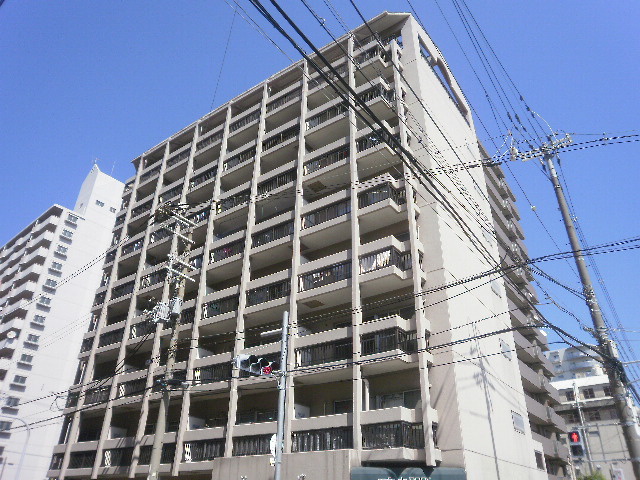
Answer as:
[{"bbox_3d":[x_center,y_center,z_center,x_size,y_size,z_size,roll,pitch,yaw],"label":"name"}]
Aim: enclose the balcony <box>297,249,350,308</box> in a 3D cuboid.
[{"bbox_3d":[0.499,1.571,18.517,2.397,1.460,1.250,-19,-36,31],"label":"balcony"}]

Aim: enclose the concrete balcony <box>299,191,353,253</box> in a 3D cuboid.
[{"bbox_3d":[0.565,-0.790,19.894,2.450,1.424,1.250,-19,-36,31],"label":"concrete balcony"}]

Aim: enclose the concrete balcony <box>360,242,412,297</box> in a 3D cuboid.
[{"bbox_3d":[2.472,0.902,17.276,1.907,1.476,1.250,-19,-36,31],"label":"concrete balcony"}]

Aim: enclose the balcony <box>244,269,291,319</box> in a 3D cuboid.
[{"bbox_3d":[-1.768,2.335,19.945,2.291,1.430,1.250,-19,-36,31],"label":"balcony"}]

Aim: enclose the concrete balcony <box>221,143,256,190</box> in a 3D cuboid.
[{"bbox_3d":[-3.895,-3.997,25.561,2.324,1.370,1.250,-19,-36,31],"label":"concrete balcony"}]

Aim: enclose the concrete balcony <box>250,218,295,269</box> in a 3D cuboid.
[{"bbox_3d":[-1.700,-0.098,21.364,2.350,1.415,1.250,-19,-36,31],"label":"concrete balcony"}]

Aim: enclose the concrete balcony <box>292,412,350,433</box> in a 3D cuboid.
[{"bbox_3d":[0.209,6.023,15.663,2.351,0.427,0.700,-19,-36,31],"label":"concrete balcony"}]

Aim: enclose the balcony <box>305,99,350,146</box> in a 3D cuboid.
[{"bbox_3d":[0.664,-5.455,22.641,2.428,1.394,1.250,-19,-36,31],"label":"balcony"}]

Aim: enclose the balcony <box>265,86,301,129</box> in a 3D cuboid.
[{"bbox_3d":[-1.549,-6.915,25.373,2.246,1.250,1.250,-19,-36,31],"label":"balcony"}]

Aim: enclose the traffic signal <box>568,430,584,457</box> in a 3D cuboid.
[{"bbox_3d":[8.514,6.780,15.938,0.180,0.790,0.360,27,-39,-36],"label":"traffic signal"}]

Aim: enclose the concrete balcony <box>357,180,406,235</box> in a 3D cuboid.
[{"bbox_3d":[2.533,-1.522,18.695,1.910,1.436,1.250,-19,-36,31],"label":"concrete balcony"}]

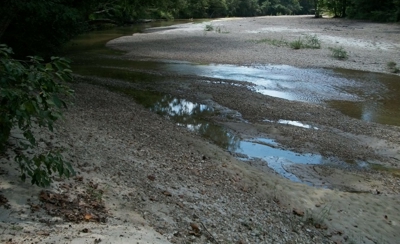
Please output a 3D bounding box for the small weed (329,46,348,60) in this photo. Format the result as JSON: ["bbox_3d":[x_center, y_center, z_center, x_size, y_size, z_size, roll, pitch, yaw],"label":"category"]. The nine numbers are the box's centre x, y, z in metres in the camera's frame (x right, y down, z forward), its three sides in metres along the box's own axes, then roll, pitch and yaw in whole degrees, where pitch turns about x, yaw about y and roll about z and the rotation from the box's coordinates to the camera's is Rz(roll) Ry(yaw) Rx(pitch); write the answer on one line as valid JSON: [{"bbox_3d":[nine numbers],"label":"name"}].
[{"bbox_3d":[5.206,-2.580,13.898,0.650,0.433,0.552,6,18,19],"label":"small weed"}]

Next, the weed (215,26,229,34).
[{"bbox_3d":[1.532,-6.523,26.351,0.974,0.508,0.731,1,17,3],"label":"weed"}]

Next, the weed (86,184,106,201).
[{"bbox_3d":[-0.906,0.615,3.237,0.160,0.080,0.125,-5,18,-17],"label":"weed"}]

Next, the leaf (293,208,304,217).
[{"bbox_3d":[0.935,0.858,3.509,0.110,0.030,0.080,5,18,16],"label":"leaf"}]

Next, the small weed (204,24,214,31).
[{"bbox_3d":[0.790,-7.863,30.763,0.819,0.447,0.696,0,17,1],"label":"small weed"}]

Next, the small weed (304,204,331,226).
[{"bbox_3d":[1.078,0.855,3.391,0.215,0.140,0.150,6,18,19],"label":"small weed"}]

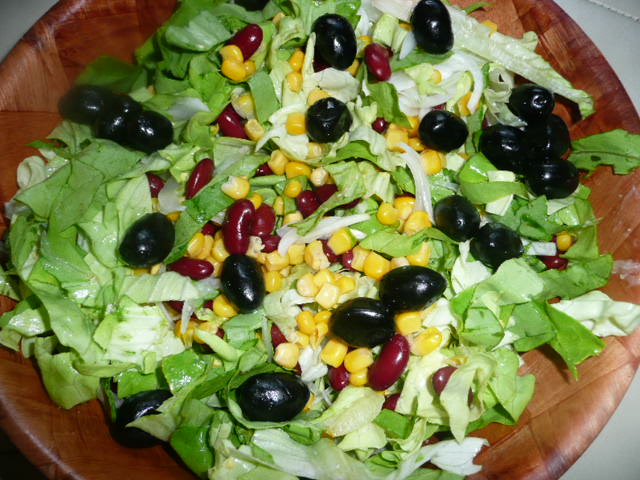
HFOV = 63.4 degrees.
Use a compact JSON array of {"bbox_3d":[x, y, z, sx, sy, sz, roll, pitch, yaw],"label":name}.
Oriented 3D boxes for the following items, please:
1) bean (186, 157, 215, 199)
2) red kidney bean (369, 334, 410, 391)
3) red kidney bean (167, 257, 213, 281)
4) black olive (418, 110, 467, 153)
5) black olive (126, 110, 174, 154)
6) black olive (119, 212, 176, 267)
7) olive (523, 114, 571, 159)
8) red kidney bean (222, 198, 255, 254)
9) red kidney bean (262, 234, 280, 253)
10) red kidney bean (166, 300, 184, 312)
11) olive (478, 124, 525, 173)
[{"bbox_3d":[-0.048,-0.024,0.205,0.009,0.008,0.018,25,73,8],"label":"bean"},{"bbox_3d":[0.025,0.043,0.183,0.010,0.010,0.021,29,74,9],"label":"red kidney bean"},{"bbox_3d":[-0.048,0.011,0.193,0.018,0.008,0.008,10,72,3],"label":"red kidney bean"},{"bbox_3d":[0.051,-0.044,0.212,0.021,0.017,0.017,16,72,5],"label":"black olive"},{"bbox_3d":[-0.071,-0.045,0.217,0.022,0.018,0.018,17,71,20],"label":"black olive"},{"bbox_3d":[-0.066,0.000,0.197,0.018,0.018,0.023,42,76,12],"label":"black olive"},{"bbox_3d":[0.095,-0.043,0.216,0.018,0.018,0.022,-23,40,-8],"label":"olive"},{"bbox_3d":[-0.030,-0.005,0.194,0.011,0.009,0.021,7,71,0],"label":"red kidney bean"},{"bbox_3d":[-0.018,0.001,0.201,0.015,0.008,0.009,-36,75,-11],"label":"red kidney bean"},{"bbox_3d":[-0.053,0.024,0.193,0.016,0.007,0.008,32,75,10],"label":"red kidney bean"},{"bbox_3d":[0.075,-0.038,0.214,0.022,0.018,0.018,47,111,6],"label":"olive"}]

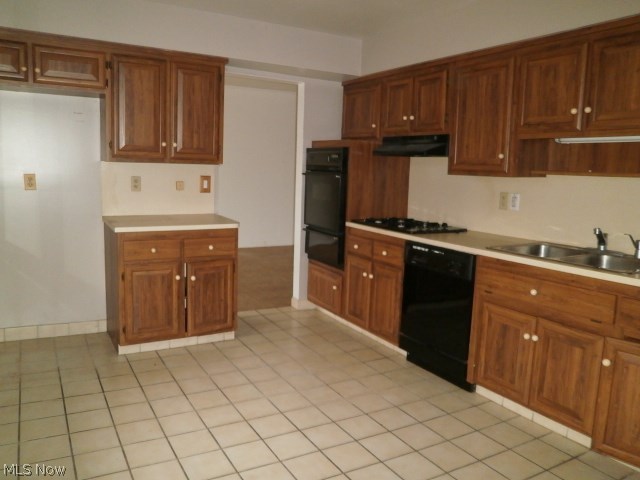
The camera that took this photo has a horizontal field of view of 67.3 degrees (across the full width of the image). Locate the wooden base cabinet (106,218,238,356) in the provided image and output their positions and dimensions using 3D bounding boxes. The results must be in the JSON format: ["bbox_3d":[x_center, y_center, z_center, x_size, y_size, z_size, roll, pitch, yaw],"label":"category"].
[{"bbox_3d":[-1.136,0.302,3.667,0.850,0.910,0.590,-2,10,-27],"label":"wooden base cabinet"}]

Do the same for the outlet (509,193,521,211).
[{"bbox_3d":[1.331,-0.256,3.279,0.008,0.115,0.070,-3,10,-32],"label":"outlet"}]

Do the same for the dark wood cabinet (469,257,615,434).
[{"bbox_3d":[1.390,0.528,2.764,0.590,0.780,0.815,-1,8,-31],"label":"dark wood cabinet"}]

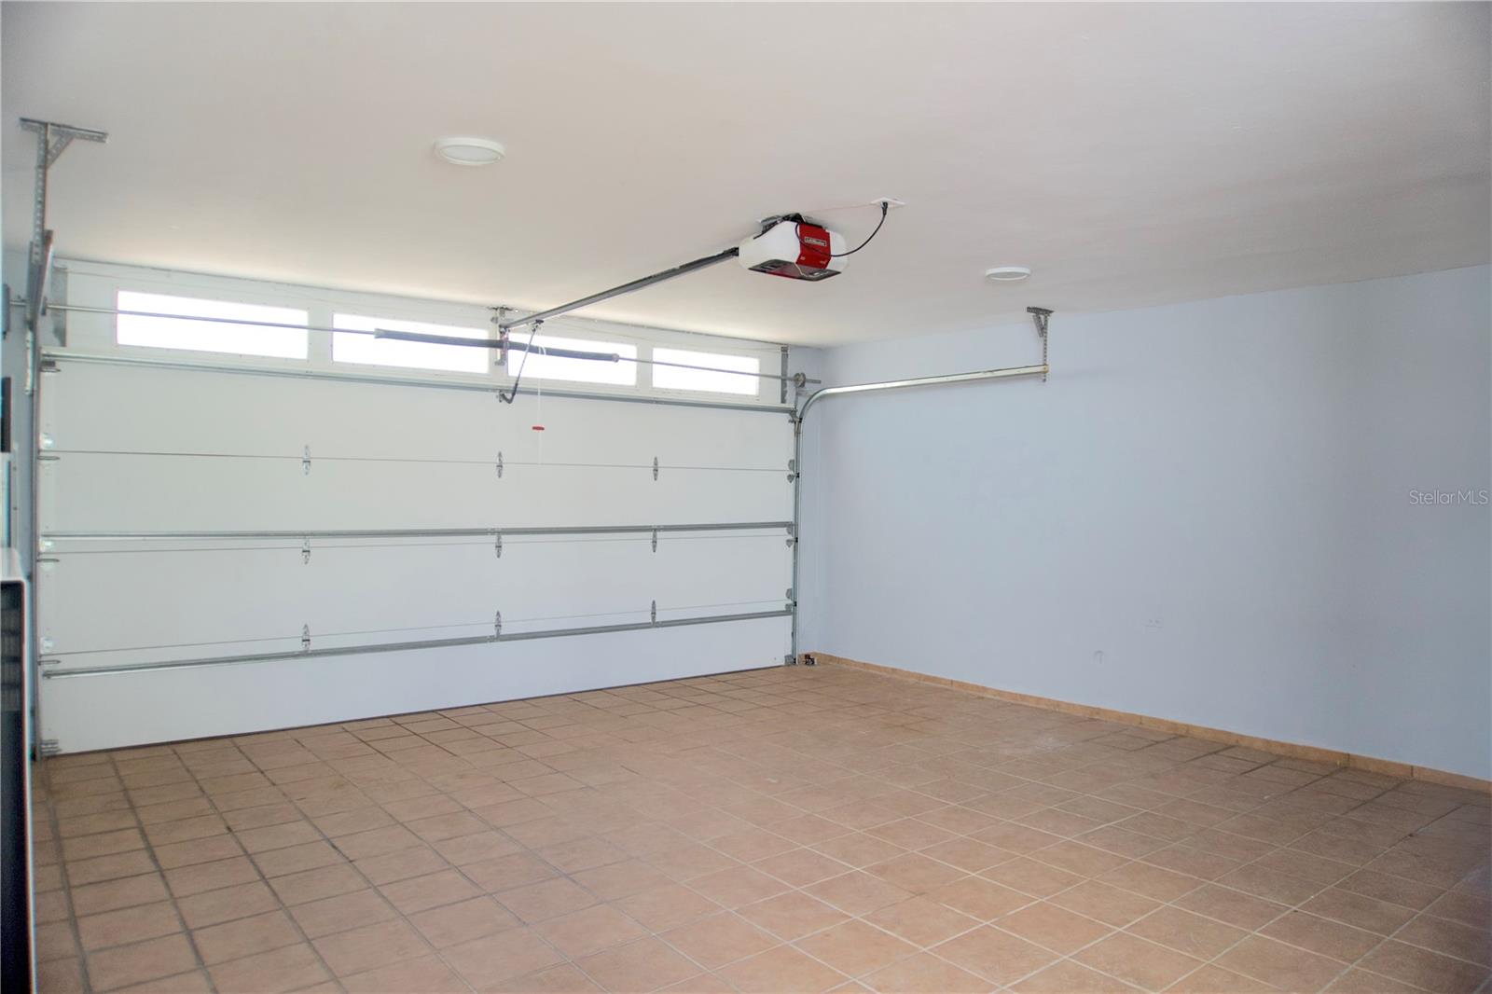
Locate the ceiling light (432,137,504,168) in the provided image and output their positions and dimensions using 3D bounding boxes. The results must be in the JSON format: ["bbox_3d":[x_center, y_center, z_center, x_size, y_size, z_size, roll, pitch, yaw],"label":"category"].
[{"bbox_3d":[-0.897,-1.122,3.235,0.235,0.026,0.235,0,0,0],"label":"ceiling light"}]

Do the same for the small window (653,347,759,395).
[{"bbox_3d":[-0.283,-0.943,7.564,0.980,0.290,0.045,0,0,-37],"label":"small window"}]

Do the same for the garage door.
[{"bbox_3d":[-1.620,0.195,6.528,4.950,2.300,0.110,0,0,-37],"label":"garage door"}]

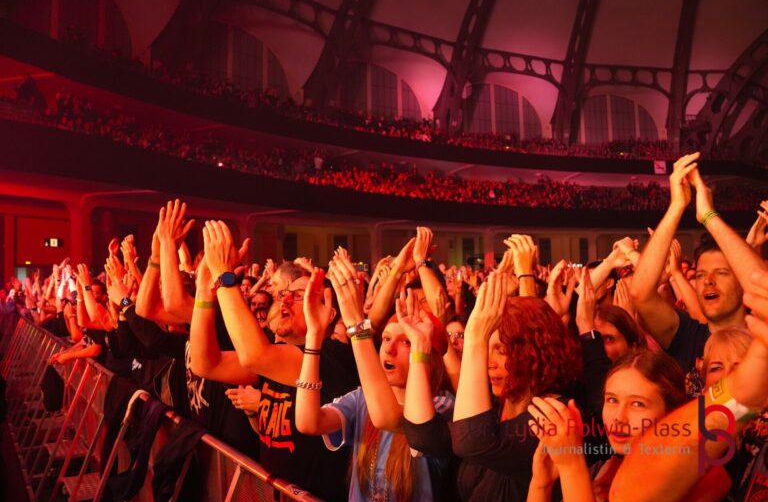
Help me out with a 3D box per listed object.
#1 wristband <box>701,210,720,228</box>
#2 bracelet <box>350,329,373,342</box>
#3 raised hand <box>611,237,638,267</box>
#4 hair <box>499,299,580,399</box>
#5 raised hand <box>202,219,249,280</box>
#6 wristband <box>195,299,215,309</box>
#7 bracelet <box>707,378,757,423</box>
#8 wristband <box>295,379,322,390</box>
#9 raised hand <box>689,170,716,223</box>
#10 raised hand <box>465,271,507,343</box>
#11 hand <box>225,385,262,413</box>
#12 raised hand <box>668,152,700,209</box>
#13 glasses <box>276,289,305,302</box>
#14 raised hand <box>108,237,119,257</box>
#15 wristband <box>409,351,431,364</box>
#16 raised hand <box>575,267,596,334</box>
[{"bbox_3d":[0.918,-0.093,1.620,0.052,0.019,0.060,-33,-12,0],"label":"wristband"},{"bbox_3d":[-0.056,0.208,1.420,0.057,0.025,0.053,-14,-3,0],"label":"bracelet"},{"bbox_3d":[1.132,0.007,2.700,0.120,0.130,0.100,-2,-3,17],"label":"raised hand"},{"bbox_3d":[0.381,0.238,1.420,0.210,0.260,0.225,0,-3,-19],"label":"hair"},{"bbox_3d":[-0.463,-0.004,1.660,0.115,0.180,0.070,-10,-3,-8],"label":"raised hand"},{"bbox_3d":[-0.536,0.160,1.720,0.060,0.020,0.055,5,0,0],"label":"wristband"},{"bbox_3d":[0.569,0.246,0.940,0.027,0.064,0.056,-51,-27,24],"label":"bracelet"},{"bbox_3d":[-0.189,0.333,1.440,0.067,0.016,0.062,2,-3,0],"label":"wristband"},{"bbox_3d":[0.929,-0.165,1.680,0.060,0.170,0.090,-10,0,24],"label":"raised hand"},{"bbox_3d":[0.240,0.133,1.360,0.080,0.175,0.050,13,-3,26],"label":"raised hand"},{"bbox_3d":[-0.480,0.508,1.970,0.130,0.095,0.090,0,-3,-21],"label":"hand"},{"bbox_3d":[0.876,-0.206,1.680,0.075,0.170,0.090,6,0,23],"label":"raised hand"},{"bbox_3d":[-0.241,0.162,1.847,0.142,0.045,0.142,-4,-22,44],"label":"glasses"},{"bbox_3d":[-1.781,-0.010,3.800,0.070,0.170,0.085,0,0,30],"label":"raised hand"},{"bbox_3d":[0.095,0.275,1.480,0.058,0.024,0.048,4,-2,17],"label":"wristband"},{"bbox_3d":[0.553,0.136,1.580,0.060,0.180,0.080,3,0,27],"label":"raised hand"}]

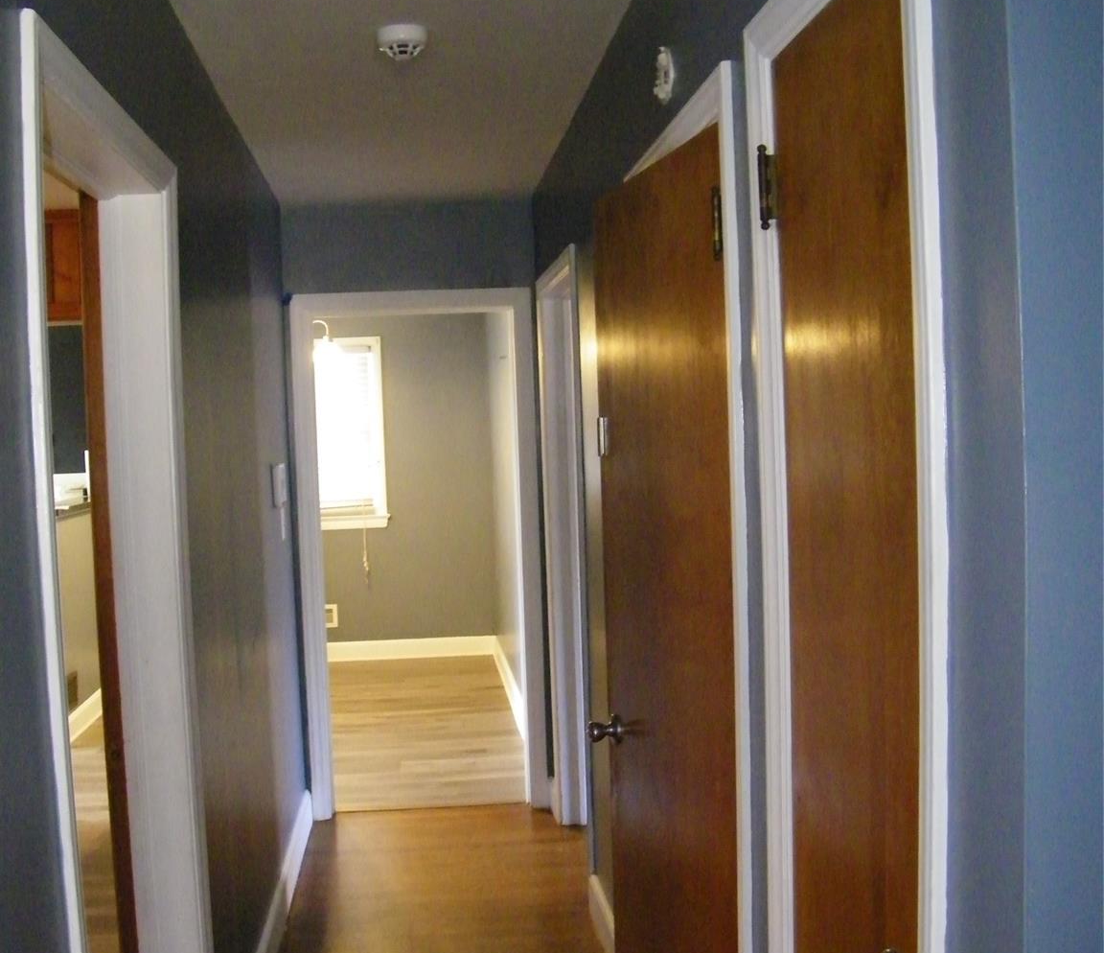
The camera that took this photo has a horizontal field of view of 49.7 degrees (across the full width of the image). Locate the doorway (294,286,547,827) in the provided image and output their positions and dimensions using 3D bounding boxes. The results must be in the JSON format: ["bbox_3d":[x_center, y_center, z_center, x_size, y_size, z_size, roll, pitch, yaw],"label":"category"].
[{"bbox_3d":[-0.531,0.311,4.809,0.945,2.090,0.130,-2,2,-7],"label":"doorway"}]

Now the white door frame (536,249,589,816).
[{"bbox_3d":[0.096,0.317,4.128,0.130,2.090,1.050,-2,2,-7],"label":"white door frame"}]

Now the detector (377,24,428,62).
[{"bbox_3d":[-0.346,-1.002,2.772,0.116,0.056,0.116,-2,2,-7],"label":"detector"}]

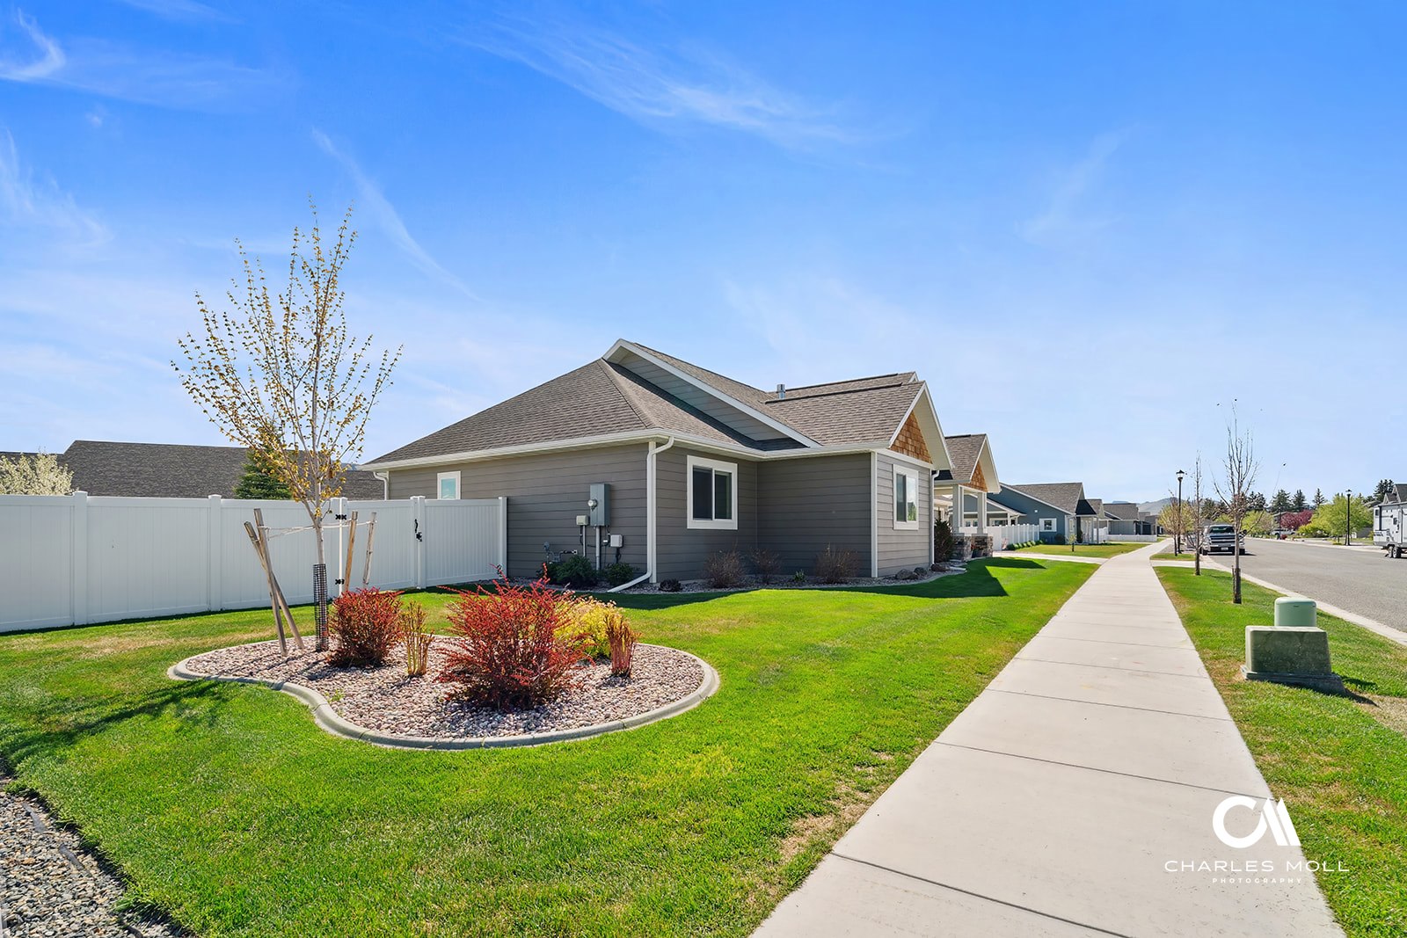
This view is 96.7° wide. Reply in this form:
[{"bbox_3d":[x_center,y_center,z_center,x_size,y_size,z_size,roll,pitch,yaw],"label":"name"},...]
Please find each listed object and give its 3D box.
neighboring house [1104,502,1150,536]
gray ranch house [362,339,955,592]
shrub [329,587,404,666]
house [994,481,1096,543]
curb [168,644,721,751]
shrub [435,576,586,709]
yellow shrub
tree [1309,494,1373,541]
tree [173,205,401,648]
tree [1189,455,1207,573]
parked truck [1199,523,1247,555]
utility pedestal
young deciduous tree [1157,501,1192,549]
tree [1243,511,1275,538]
[{"bbox_3d":[63.216,7.843,95.000,13.000,5.500,14.000,-3,-4,36],"label":"neighboring house"},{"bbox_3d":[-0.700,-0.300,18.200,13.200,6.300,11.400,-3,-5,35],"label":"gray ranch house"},{"bbox_3d":[-3.287,1.527,6.100,0.670,0.730,0.660,2,-4,-28],"label":"shrub"},{"bbox_3d":[32.508,4.592,63.000,13.000,5.800,14.000,-3,-5,35],"label":"house"},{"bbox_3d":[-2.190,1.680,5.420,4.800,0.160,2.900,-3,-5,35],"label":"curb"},{"bbox_3d":[-1.411,1.273,4.600,1.060,0.940,1.020,1,-4,-17],"label":"shrub"},{"bbox_3d":[-1.115,1.592,6.250,0.740,0.620,0.700,1,-4,-10],"label":"yellow shrub"},{"bbox_3d":[63.166,4.901,62.000,4.900,4.700,4.800,-3,-5,35],"label":"tree"},{"bbox_3d":[-4.380,-0.441,6.600,2.050,4.700,2.050,2,-4,-34],"label":"tree"},{"bbox_3d":[14.778,1.347,18.700,0.550,3.550,0.550,-3,-4,38],"label":"tree"},{"bbox_3d":[34.870,4.781,42.200,2.050,1.930,5.850,-3,-4,36],"label":"parked truck"},{"bbox_3d":[5.060,1.513,5.400,0.580,0.690,0.420,-2,-4,30],"label":"utility pedestal"},{"bbox_3d":[25.266,3.178,33.500,1.600,2.900,1.600,-3,-5,35],"label":"young deciduous tree"},{"bbox_3d":[84.428,8.344,95.000,3.800,4.100,3.800,-3,-5,35],"label":"tree"}]

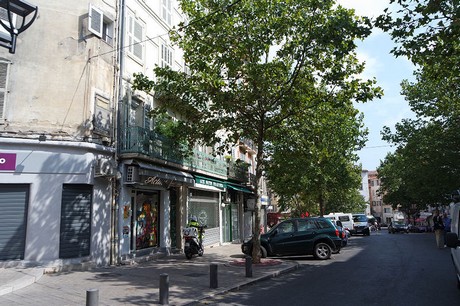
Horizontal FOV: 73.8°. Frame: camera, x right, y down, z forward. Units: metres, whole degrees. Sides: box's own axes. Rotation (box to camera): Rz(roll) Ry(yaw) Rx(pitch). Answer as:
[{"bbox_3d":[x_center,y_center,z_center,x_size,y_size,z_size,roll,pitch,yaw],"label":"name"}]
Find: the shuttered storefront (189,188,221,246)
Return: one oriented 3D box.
[{"bbox_3d":[-1.323,3.583,16.953,0.200,3.063,4.085,-6,-11,20],"label":"shuttered storefront"}]

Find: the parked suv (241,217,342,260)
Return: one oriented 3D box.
[{"bbox_3d":[2.844,3.810,13.955,4.200,1.680,1.750,-6,-11,20],"label":"parked suv"}]

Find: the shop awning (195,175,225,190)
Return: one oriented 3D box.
[{"bbox_3d":[-1.150,1.770,17.264,0.450,0.620,4.187,-6,-11,20],"label":"shop awning"}]

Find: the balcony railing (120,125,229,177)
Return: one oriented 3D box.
[{"bbox_3d":[-2.040,0.281,14.683,0.750,0.970,8.475,-6,-11,20],"label":"balcony railing"}]

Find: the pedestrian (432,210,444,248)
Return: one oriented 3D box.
[{"bbox_3d":[10.170,3.743,14.987,0.520,1.770,0.400,-9,-13,32],"label":"pedestrian"}]

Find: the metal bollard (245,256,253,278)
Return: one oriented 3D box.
[{"bbox_3d":[0.512,3.106,8.363,0.170,0.520,0.170,-6,-11,20],"label":"metal bollard"}]

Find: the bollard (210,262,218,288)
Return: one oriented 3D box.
[{"bbox_3d":[-0.363,2.861,7.177,0.170,0.520,0.170,-6,-11,20],"label":"bollard"}]

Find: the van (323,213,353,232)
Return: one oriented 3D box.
[{"bbox_3d":[10.014,7.149,31.303,4.600,2.100,1.900,-6,-11,20],"label":"van"}]

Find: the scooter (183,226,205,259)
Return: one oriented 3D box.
[{"bbox_3d":[-1.467,3.773,13.046,0.700,1.180,1.800,-6,-12,23],"label":"scooter"}]

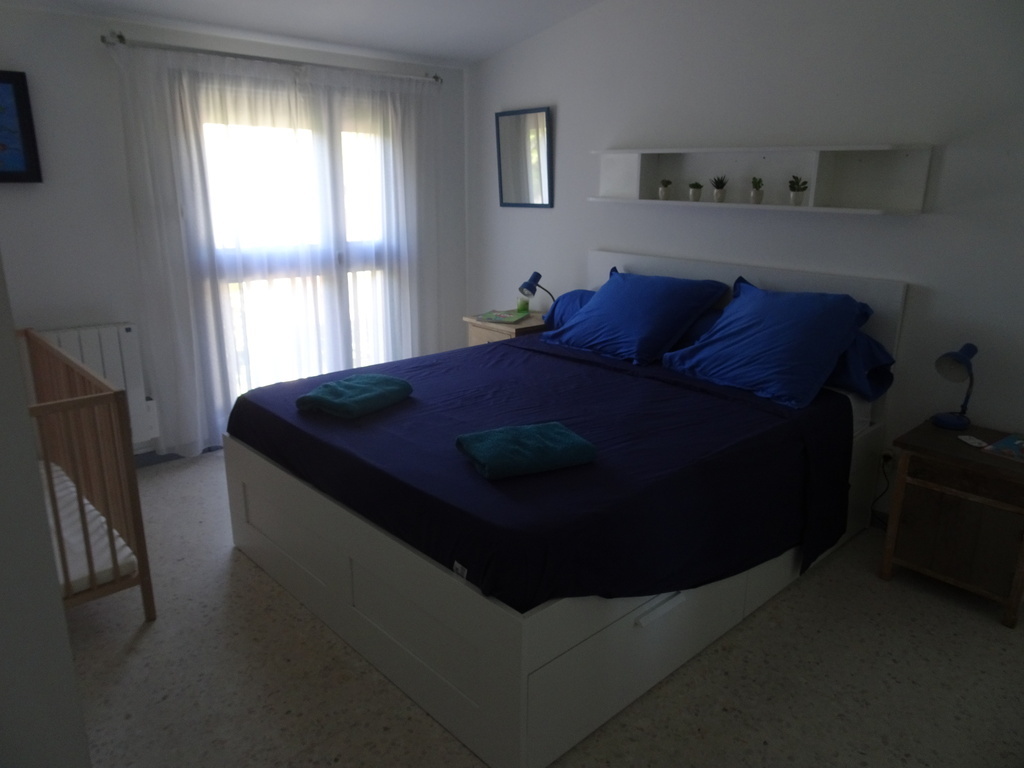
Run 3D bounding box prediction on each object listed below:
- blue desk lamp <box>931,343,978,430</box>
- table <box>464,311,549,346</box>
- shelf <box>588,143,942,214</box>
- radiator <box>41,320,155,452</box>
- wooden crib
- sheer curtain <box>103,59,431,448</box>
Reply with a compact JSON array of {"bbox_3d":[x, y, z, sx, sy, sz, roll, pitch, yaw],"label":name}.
[{"bbox_3d":[1.629,0.002,2.611,0.195,0.305,0.140,-13,20,-41],"label":"blue desk lamp"},{"bbox_3d":[0.010,-0.078,4.332,0.400,0.645,0.485,-13,20,-41],"label":"table"},{"bbox_3d":[0.972,-0.923,3.210,0.165,0.250,1.580,-13,20,-41],"label":"shelf"},{"bbox_3d":[-1.992,0.034,3.315,0.520,0.585,0.100,-13,20,-41],"label":"radiator"},{"bbox_3d":[-1.851,0.337,2.479,0.660,0.800,1.260,-13,20,-41],"label":"wooden crib"},{"bbox_3d":[-1.105,-0.694,3.927,1.790,1.940,0.120,-13,20,-41],"label":"sheer curtain"}]

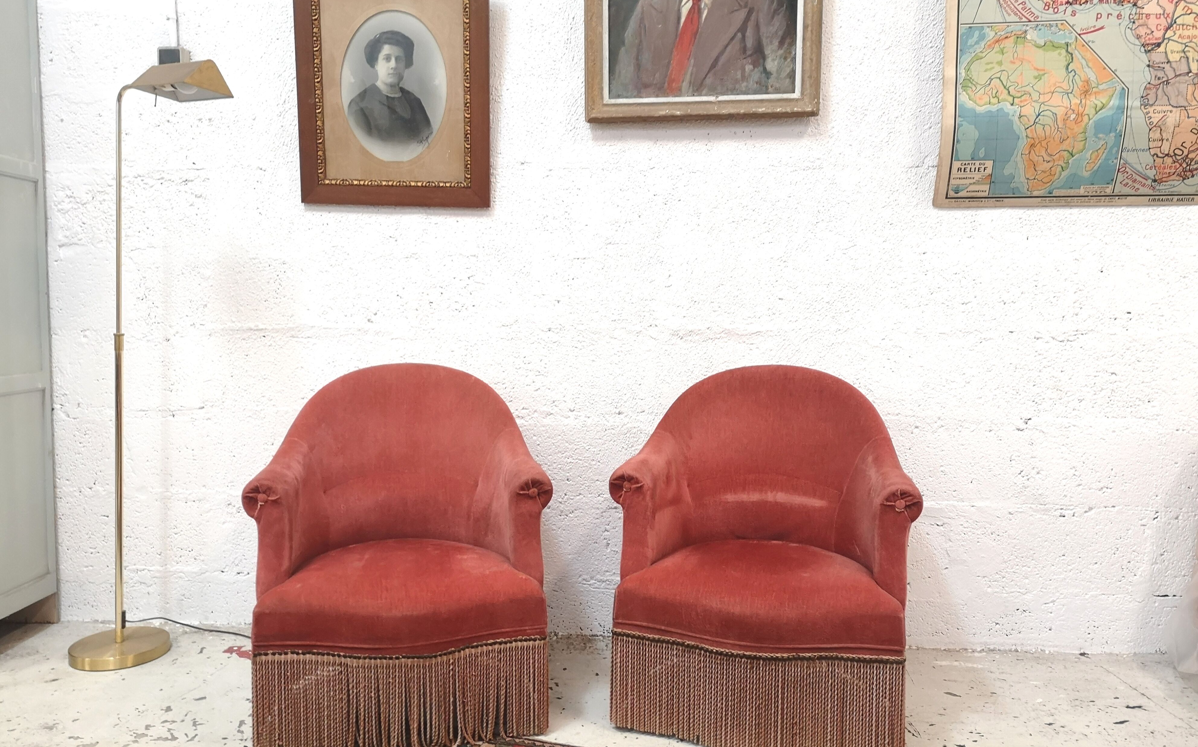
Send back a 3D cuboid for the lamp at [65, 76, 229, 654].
[{"bbox_3d":[-1.143,-0.009,2.313,0.366,1.458,0.236,3,5,15],"label":"lamp"}]

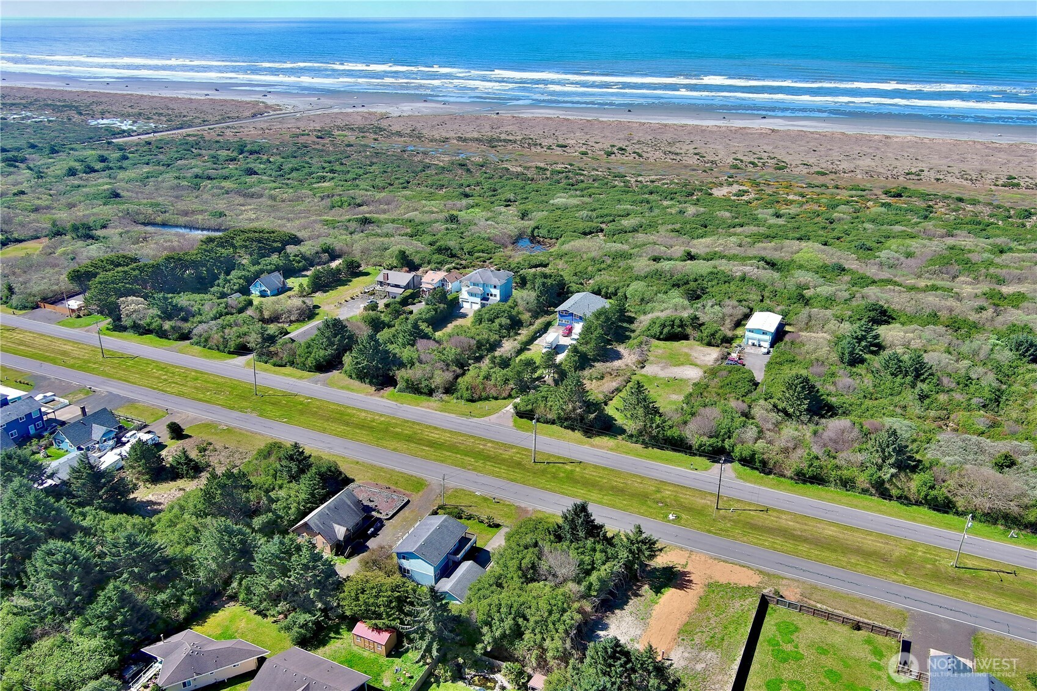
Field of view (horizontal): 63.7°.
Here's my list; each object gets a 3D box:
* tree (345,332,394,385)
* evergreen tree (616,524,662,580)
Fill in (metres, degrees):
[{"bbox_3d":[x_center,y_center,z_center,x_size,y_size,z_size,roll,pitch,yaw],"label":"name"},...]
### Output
[{"bbox_3d":[-40.957,3.002,229.331,12.600,14.382,12.600,0,22,0],"label":"tree"},{"bbox_3d":[21.944,36.751,149.309,8.400,10.987,8.400,0,22,0],"label":"evergreen tree"}]

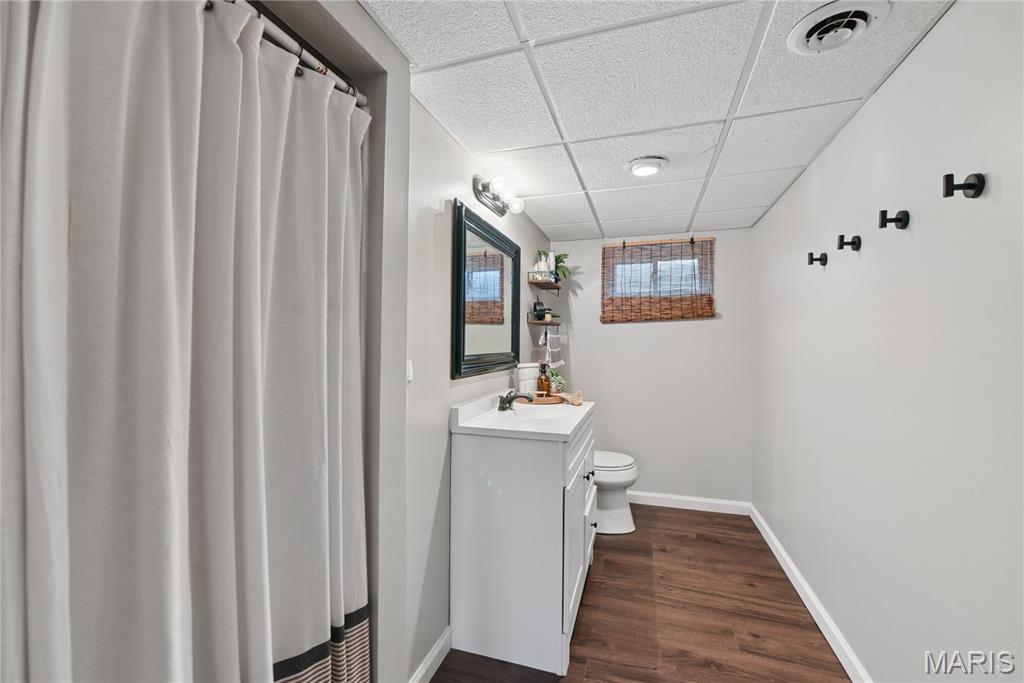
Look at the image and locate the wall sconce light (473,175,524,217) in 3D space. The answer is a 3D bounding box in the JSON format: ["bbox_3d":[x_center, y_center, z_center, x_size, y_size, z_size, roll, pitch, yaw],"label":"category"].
[{"bbox_3d":[-0.040,-0.730,2.005,0.135,0.105,0.445,0,0,19],"label":"wall sconce light"}]

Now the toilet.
[{"bbox_3d":[0.509,0.867,2.737,0.695,0.750,0.440,0,0,19],"label":"toilet"}]

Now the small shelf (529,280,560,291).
[{"bbox_3d":[0.237,-0.404,2.808,0.145,0.026,0.362,0,0,19],"label":"small shelf"}]

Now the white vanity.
[{"bbox_3d":[0.109,0.777,1.907,0.478,0.920,0.790,0,0,19],"label":"white vanity"}]

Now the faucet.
[{"bbox_3d":[0.019,0.291,1.940,0.175,0.087,0.160,0,0,19],"label":"faucet"}]

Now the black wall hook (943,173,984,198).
[{"bbox_3d":[1.039,-0.360,0.921,0.059,0.050,0.050,0,0,19],"label":"black wall hook"}]

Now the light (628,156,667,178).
[{"bbox_3d":[0.623,-0.815,1.831,0.176,0.035,0.176,0,0,19],"label":"light"}]

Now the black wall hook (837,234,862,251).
[{"bbox_3d":[1.214,-0.356,1.439,0.059,0.050,0.050,0,0,19],"label":"black wall hook"}]

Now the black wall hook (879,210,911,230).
[{"bbox_3d":[1.126,-0.360,1.179,0.059,0.050,0.050,0,0,19],"label":"black wall hook"}]

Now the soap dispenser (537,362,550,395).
[{"bbox_3d":[0.175,0.226,2.209,0.076,0.191,0.075,0,0,19],"label":"soap dispenser"}]

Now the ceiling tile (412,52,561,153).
[{"bbox_3d":[-0.066,-0.842,1.468,0.418,0.017,0.560,0,0,19],"label":"ceiling tile"}]

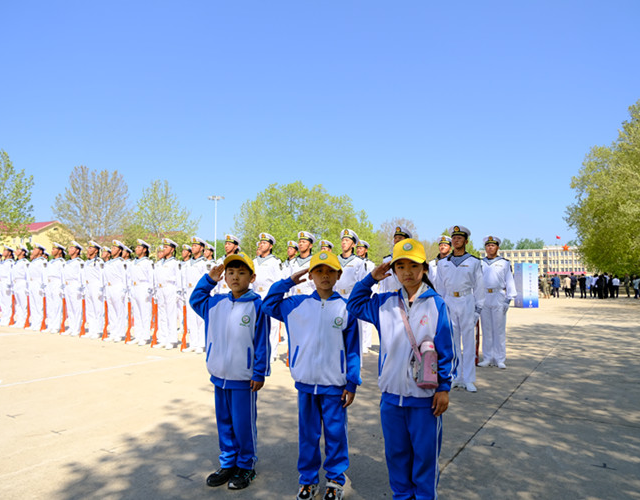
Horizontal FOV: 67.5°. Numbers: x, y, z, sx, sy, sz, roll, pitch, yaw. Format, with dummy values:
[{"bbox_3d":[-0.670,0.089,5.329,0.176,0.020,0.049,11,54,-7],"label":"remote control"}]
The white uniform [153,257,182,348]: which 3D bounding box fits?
[{"bbox_3d":[-2.556,0.839,8.128,0.520,1.490,0.330,-1,-4,33],"label":"white uniform"}]

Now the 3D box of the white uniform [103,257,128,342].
[{"bbox_3d":[-3.723,0.909,8.765,0.520,1.560,0.340,-1,-3,32],"label":"white uniform"}]

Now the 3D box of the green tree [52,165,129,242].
[{"bbox_3d":[-24.909,-2.922,52.000,8.600,13.000,8.000,-1,-3,32],"label":"green tree"}]

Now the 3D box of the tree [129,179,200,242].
[{"bbox_3d":[-19.149,-2.500,59.000,8.600,13.000,8.000,-1,-3,32],"label":"tree"}]

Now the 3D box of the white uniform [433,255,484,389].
[{"bbox_3d":[1.569,0.758,5.417,0.520,1.490,0.330,-1,-4,33],"label":"white uniform"}]

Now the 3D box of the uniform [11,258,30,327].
[{"bbox_3d":[-6.745,0.929,10.848,0.520,1.490,0.330,-1,-4,33],"label":"uniform"}]

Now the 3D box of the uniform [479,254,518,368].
[{"bbox_3d":[2.526,0.835,6.759,0.520,1.490,0.330,-1,-4,33],"label":"uniform"}]

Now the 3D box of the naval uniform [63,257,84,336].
[{"bbox_3d":[-4.841,0.931,9.487,0.520,1.560,0.340,-1,-3,32],"label":"naval uniform"}]

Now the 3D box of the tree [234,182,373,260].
[{"bbox_3d":[-1.876,-2.084,58.000,16.500,12.500,13.000,-1,-3,32],"label":"tree"}]

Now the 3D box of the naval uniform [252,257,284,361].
[{"bbox_3d":[-0.725,0.791,6.940,0.520,1.490,0.330,-1,-4,33],"label":"naval uniform"}]

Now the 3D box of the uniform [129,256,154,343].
[{"bbox_3d":[-3.131,0.848,8.495,0.520,1.490,0.330,-1,-4,33],"label":"uniform"}]

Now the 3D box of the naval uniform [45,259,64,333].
[{"bbox_3d":[-5.475,0.899,10.015,0.520,1.490,0.330,-1,-4,33],"label":"naval uniform"}]

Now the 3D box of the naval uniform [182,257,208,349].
[{"bbox_3d":[-2.003,0.828,7.755,0.520,1.490,0.330,-1,-4,33],"label":"naval uniform"}]

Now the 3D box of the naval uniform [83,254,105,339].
[{"bbox_3d":[-4.287,0.920,9.129,0.520,1.560,0.340,-1,-3,32],"label":"naval uniform"}]

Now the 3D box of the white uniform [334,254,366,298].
[{"bbox_3d":[0.395,0.778,6.188,0.520,1.490,0.330,-1,-4,33],"label":"white uniform"}]

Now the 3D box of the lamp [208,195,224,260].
[{"bbox_3d":[-15.224,-1.701,70.000,2.300,12.600,2.000,-1,-3,32],"label":"lamp"}]

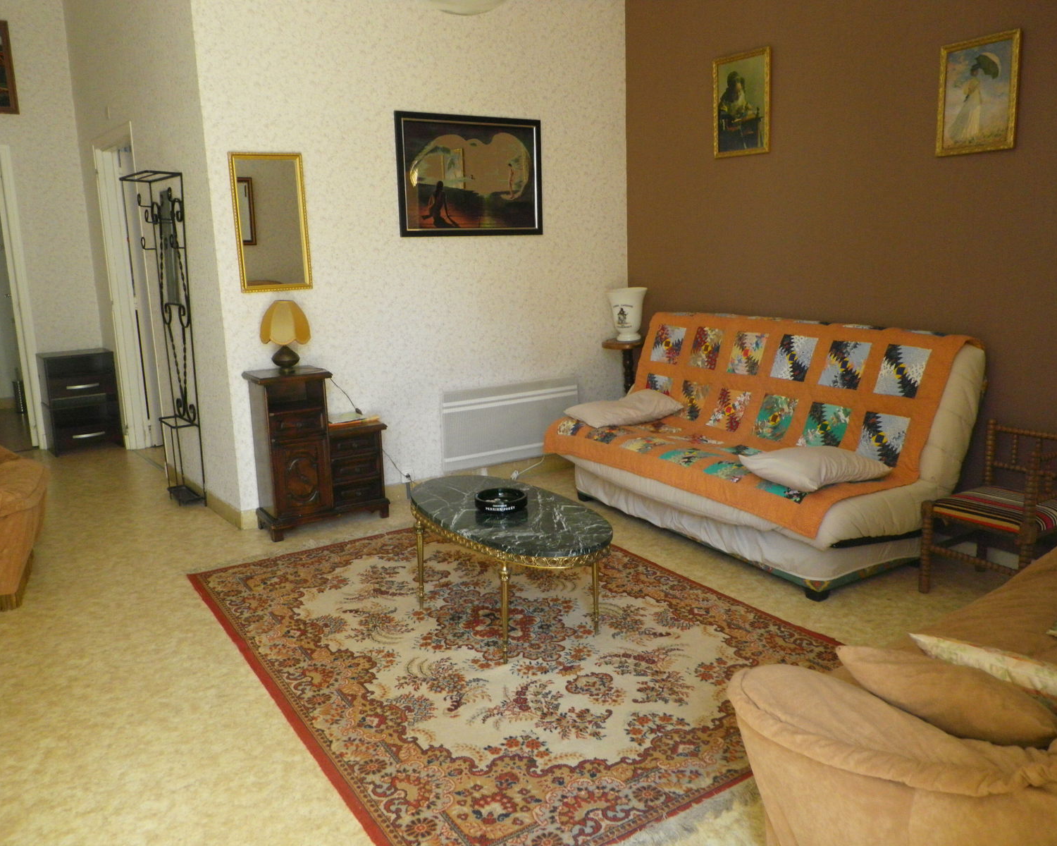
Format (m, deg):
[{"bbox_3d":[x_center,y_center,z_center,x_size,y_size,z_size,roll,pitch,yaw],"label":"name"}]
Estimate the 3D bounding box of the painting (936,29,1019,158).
[{"bbox_3d":[1.724,-1.257,3.513,0.033,0.419,0.327,-8,13,-30],"label":"painting"}]

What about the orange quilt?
[{"bbox_3d":[0.893,-0.101,4.162,0.841,0.705,1.896,-8,13,-30],"label":"orange quilt"}]

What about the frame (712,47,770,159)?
[{"bbox_3d":[1.062,-1.584,4.556,0.033,0.487,0.395,-8,13,-30],"label":"frame"}]

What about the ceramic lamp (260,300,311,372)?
[{"bbox_3d":[-1.157,-0.408,4.340,0.240,0.342,0.240,-8,13,-30],"label":"ceramic lamp"}]

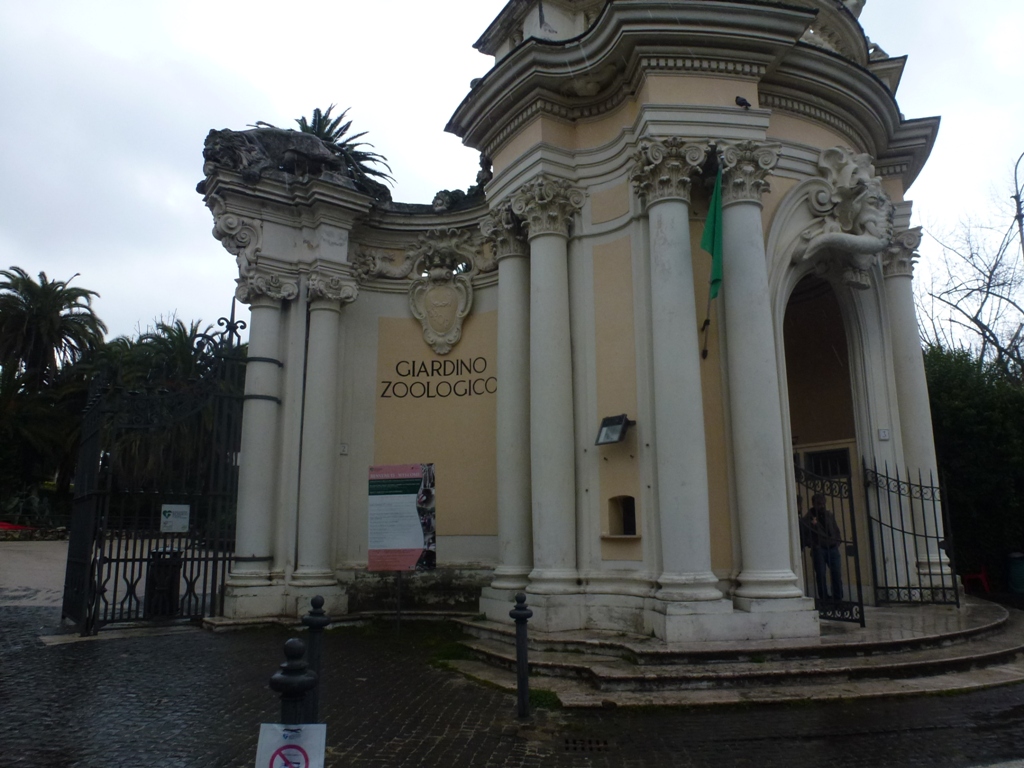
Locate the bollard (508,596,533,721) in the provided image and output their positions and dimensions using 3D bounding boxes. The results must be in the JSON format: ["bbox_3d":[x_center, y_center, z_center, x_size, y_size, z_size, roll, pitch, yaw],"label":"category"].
[{"bbox_3d":[0.086,2.357,6.224,0.216,1.019,0.216,-1,-10,0],"label":"bollard"}]

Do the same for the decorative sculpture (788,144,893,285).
[{"bbox_3d":[4.991,-2.514,10.721,1.500,2.080,0.980,8,-14,-40],"label":"decorative sculpture"}]

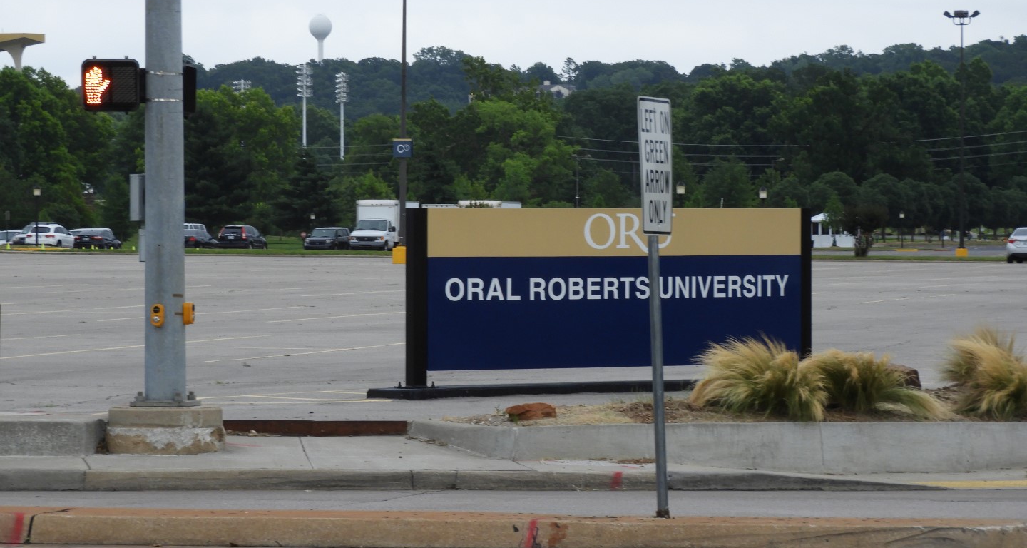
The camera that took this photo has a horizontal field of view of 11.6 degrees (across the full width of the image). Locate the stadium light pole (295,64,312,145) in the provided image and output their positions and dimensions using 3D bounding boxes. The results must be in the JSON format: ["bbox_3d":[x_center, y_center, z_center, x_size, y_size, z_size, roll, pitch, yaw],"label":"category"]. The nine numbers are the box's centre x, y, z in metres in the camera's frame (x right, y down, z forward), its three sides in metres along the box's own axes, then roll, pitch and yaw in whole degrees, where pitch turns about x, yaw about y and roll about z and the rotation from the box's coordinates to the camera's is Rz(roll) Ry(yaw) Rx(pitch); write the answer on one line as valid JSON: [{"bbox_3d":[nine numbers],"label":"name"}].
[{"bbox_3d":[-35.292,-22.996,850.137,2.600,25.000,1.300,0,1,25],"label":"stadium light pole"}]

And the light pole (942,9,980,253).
[{"bbox_3d":[22.922,-7.203,258.000,1.850,12.600,1.700,0,1,0],"label":"light pole"}]

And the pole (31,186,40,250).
[{"bbox_3d":[-27.994,-3.347,295.988,0.420,3.680,0.420,0,0,13],"label":"pole"}]

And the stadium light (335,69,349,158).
[{"bbox_3d":[-23.775,-15.814,699.923,1.500,24.390,2.200,0,0,41],"label":"stadium light"}]

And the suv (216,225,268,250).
[{"bbox_3d":[-16.131,-2.048,300.197,1.820,1.680,4.530,0,0,13],"label":"suv"}]

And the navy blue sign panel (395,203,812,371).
[{"bbox_3d":[1.025,0.149,50.347,4.770,1.640,0.170,0,1,-33],"label":"navy blue sign panel"}]

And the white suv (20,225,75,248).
[{"bbox_3d":[-25.726,-2.052,281.000,1.820,1.500,4.500,0,1,15],"label":"white suv"}]

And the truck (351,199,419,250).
[{"bbox_3d":[-7.702,-2.776,299.546,2.400,3.200,7.300,0,0,13],"label":"truck"}]

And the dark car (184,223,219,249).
[{"bbox_3d":[-18.229,-2.069,289.000,1.830,1.680,4.600,0,1,12],"label":"dark car"}]

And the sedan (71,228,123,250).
[{"bbox_3d":[-24.980,-1.971,302.285,1.820,1.460,4.700,0,0,13],"label":"sedan"}]

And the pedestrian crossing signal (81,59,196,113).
[{"bbox_3d":[-3.049,-1.526,41.000,0.930,0.440,0.320,0,1,0],"label":"pedestrian crossing signal"}]

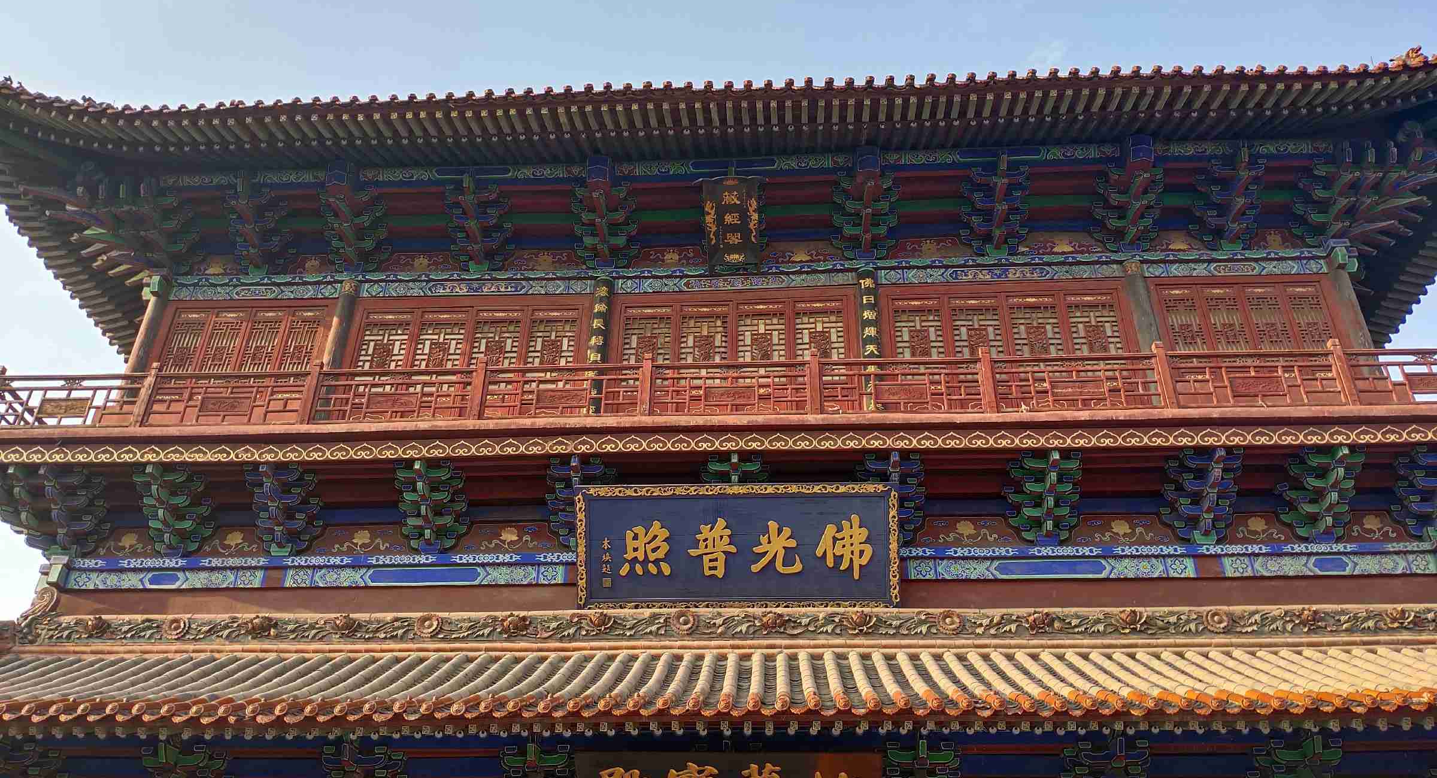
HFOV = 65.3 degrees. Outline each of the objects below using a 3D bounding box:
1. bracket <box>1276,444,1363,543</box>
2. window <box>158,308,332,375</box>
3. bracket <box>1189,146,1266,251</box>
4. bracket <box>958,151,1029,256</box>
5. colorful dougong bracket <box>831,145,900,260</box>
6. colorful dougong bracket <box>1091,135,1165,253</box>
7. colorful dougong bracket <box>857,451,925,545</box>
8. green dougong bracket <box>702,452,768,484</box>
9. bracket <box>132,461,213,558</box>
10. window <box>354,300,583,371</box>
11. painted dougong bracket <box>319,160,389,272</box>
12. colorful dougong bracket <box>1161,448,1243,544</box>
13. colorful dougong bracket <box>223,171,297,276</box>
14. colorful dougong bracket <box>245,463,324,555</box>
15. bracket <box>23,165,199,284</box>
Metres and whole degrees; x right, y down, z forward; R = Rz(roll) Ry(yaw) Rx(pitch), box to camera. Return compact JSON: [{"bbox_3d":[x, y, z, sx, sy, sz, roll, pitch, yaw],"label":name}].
[{"bbox_3d":[7.078,1.224,12.887,0.750,0.790,0.962,-1,-29,3],"label":"bracket"},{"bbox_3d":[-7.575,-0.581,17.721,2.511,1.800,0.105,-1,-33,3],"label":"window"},{"bbox_3d":[8.491,-2.916,18.253,1.100,1.166,1.386,-1,-33,3],"label":"bracket"},{"bbox_3d":[3.907,-2.525,15.448,0.789,0.899,1.073,-1,-29,3],"label":"bracket"},{"bbox_3d":[2.465,-2.912,18.546,1.122,1.364,1.474,-1,-33,3],"label":"colorful dougong bracket"},{"bbox_3d":[6.534,-2.966,17.571,1.008,1.226,1.386,-1,-33,3],"label":"colorful dougong bracket"},{"bbox_3d":[2.019,1.287,13.136,0.750,0.758,0.962,-1,-29,3],"label":"colorful dougong bracket"},{"bbox_3d":[0.240,1.552,15.073,0.979,0.848,1.260,-1,-33,3],"label":"green dougong bracket"},{"bbox_3d":[-6.762,1.473,13.525,0.750,0.799,0.962,-1,-29,3],"label":"bracket"},{"bbox_3d":[-4.121,-0.694,18.225,3.740,1.830,0.119,-1,-33,3],"label":"window"},{"bbox_3d":[-5.331,-2.445,15.921,0.789,1.158,1.073,-1,-29,3],"label":"painted dougong bracket"},{"bbox_3d":[6.490,1.436,14.789,0.979,0.848,1.260,-1,-33,3],"label":"colorful dougong bracket"},{"bbox_3d":[-7.561,-2.604,18.157,1.008,0.995,1.365,-1,-33,3],"label":"colorful dougong bracket"},{"bbox_3d":[-6.090,1.668,15.361,0.979,0.848,1.260,-1,-33,3],"label":"colorful dougong bracket"},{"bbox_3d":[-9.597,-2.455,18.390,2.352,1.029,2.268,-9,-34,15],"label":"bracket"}]

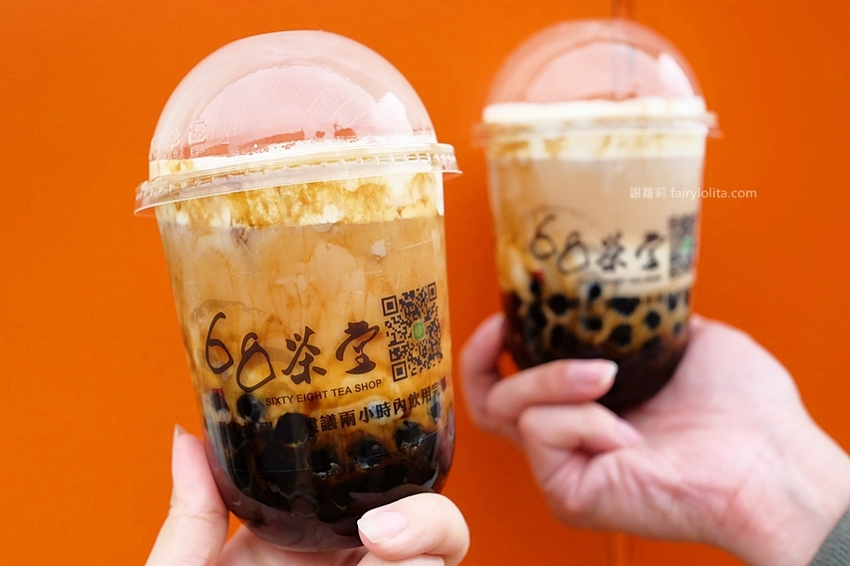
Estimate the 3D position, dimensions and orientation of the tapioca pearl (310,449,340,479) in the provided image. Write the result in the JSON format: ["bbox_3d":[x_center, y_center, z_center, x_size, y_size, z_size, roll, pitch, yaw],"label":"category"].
[{"bbox_3d":[-0.028,0.050,0.230,0.009,0.009,0.009,0,3,0],"label":"tapioca pearl"}]

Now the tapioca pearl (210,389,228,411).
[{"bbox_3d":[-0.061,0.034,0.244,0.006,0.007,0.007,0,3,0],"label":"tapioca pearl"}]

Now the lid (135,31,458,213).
[{"bbox_3d":[-0.041,-0.051,0.256,0.100,0.049,0.100,-7,3,0],"label":"lid"}]

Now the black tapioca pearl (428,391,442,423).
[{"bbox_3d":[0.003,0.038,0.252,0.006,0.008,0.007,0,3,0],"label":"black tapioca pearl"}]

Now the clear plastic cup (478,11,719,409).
[{"bbox_3d":[0.071,-0.027,0.344,0.100,0.158,0.100,-1,4,12],"label":"clear plastic cup"}]

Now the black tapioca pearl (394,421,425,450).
[{"bbox_3d":[-0.005,0.044,0.240,0.009,0.009,0.009,0,3,0],"label":"black tapioca pearl"}]

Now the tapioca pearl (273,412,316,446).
[{"bbox_3d":[-0.036,0.040,0.229,0.010,0.009,0.010,0,3,0],"label":"tapioca pearl"}]

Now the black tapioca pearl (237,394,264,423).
[{"bbox_3d":[-0.049,0.035,0.233,0.008,0.008,0.008,0,3,0],"label":"black tapioca pearl"}]

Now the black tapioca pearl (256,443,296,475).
[{"bbox_3d":[-0.042,0.049,0.233,0.010,0.009,0.010,0,3,0],"label":"black tapioca pearl"}]

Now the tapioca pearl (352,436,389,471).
[{"bbox_3d":[-0.016,0.048,0.233,0.010,0.009,0.010,0,3,0],"label":"tapioca pearl"}]

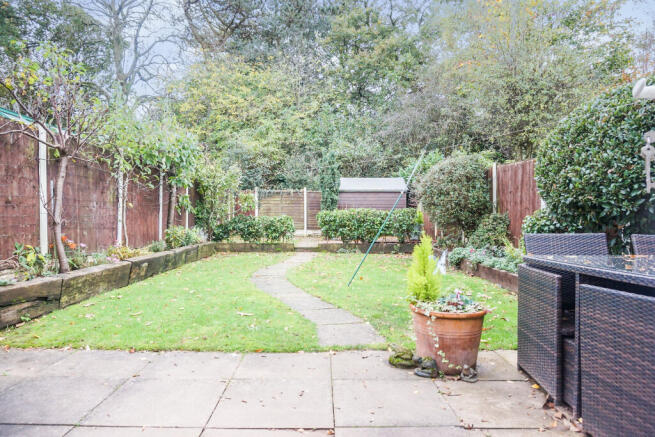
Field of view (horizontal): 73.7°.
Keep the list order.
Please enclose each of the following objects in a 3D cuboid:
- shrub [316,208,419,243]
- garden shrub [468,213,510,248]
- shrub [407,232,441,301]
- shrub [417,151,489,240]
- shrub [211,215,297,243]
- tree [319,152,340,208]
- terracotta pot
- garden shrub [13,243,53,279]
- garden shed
[{"bbox_3d":[1.250,0.210,13.400,3.050,1.030,0.800,0,0,0],"label":"shrub"},{"bbox_3d":[3.100,0.270,8.400,0.800,0.770,0.750,0,0,0],"label":"garden shrub"},{"bbox_3d":[0.660,0.340,2.960,0.235,0.460,0.230,0,0,0],"label":"shrub"},{"bbox_3d":[2.920,-0.430,10.100,1.680,2.150,1.600,0,0,0],"label":"shrub"},{"bbox_3d":[-2.320,0.310,13.400,2.600,0.860,0.800,0,0,0],"label":"shrub"},{"bbox_3d":[0.065,-0.820,14.600,0.720,2.950,0.700,0,0,0],"label":"tree"},{"bbox_3d":[0.805,0.770,2.900,0.500,0.410,0.500,0,0,0],"label":"terracotta pot"},{"bbox_3d":[-3.130,0.445,4.650,0.420,0.390,0.400,0,0,0],"label":"garden shrub"},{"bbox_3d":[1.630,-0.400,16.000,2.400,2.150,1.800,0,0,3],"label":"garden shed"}]

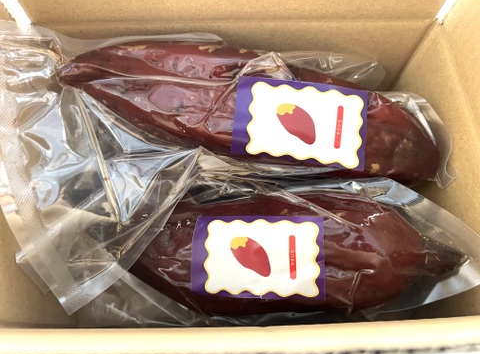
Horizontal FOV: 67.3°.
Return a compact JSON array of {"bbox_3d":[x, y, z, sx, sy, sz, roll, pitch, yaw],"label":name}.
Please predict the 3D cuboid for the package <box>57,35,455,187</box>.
[{"bbox_3d":[0.001,-0.038,0.211,0.228,0.058,0.068,11,75,5],"label":"package"}]

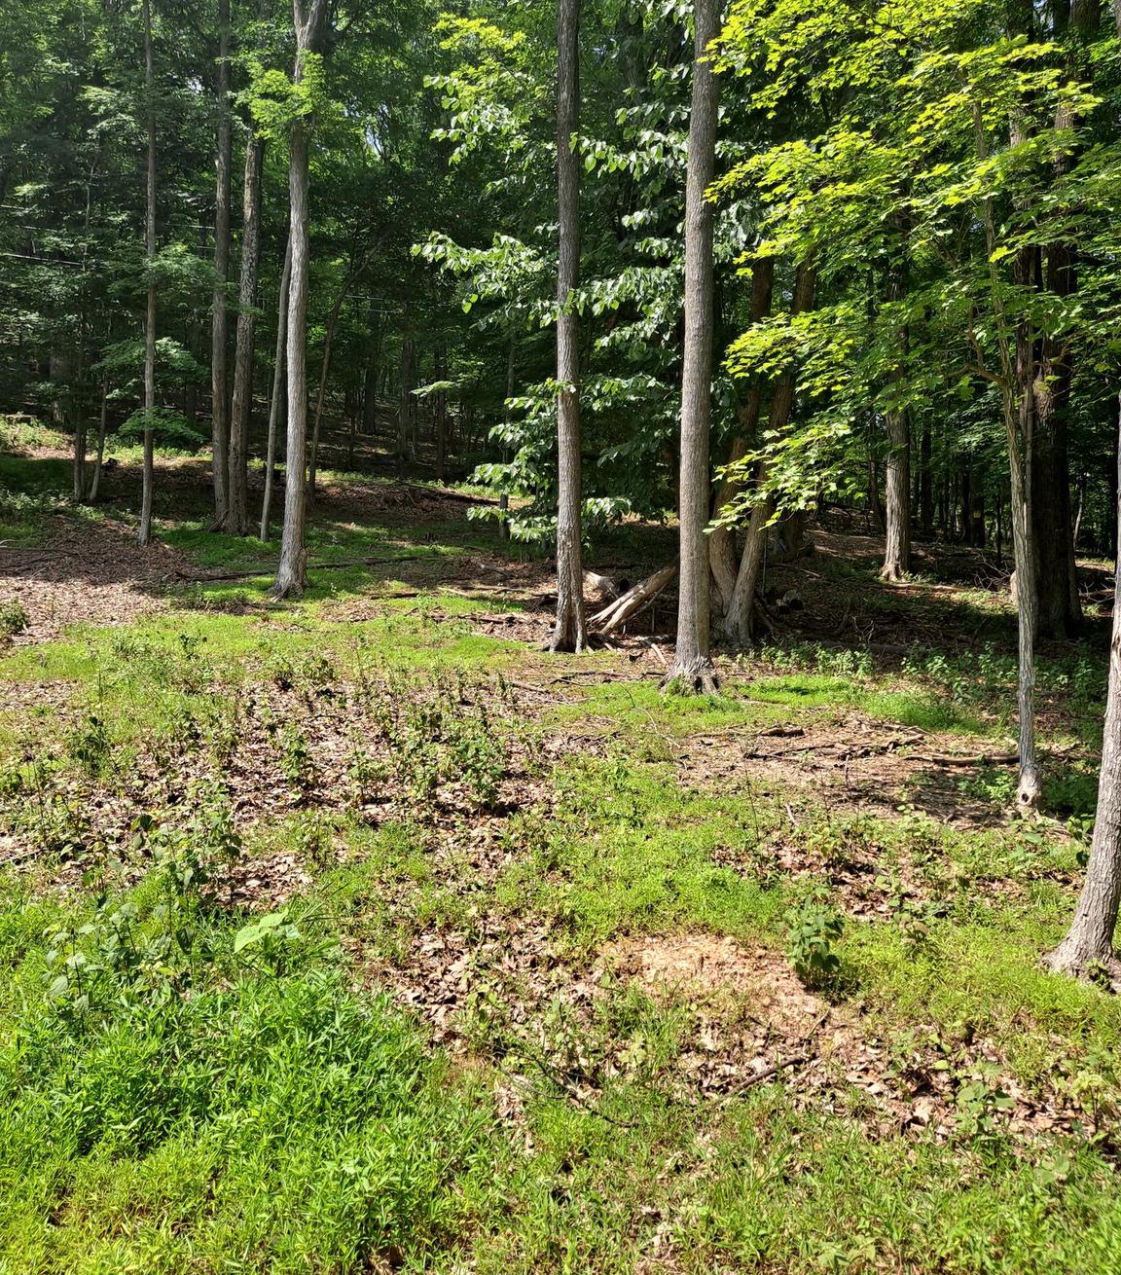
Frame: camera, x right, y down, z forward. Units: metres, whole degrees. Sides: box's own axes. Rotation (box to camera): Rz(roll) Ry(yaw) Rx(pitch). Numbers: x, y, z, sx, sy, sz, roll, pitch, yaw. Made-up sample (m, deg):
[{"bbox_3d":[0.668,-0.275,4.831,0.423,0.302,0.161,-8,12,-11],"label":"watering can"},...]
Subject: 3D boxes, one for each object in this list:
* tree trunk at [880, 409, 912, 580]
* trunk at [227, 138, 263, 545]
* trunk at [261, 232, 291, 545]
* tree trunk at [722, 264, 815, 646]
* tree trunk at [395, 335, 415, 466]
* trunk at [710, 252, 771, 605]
[{"bbox_3d":[6.641,-2.815,21.392,0.520,3.330,0.480,-1,4,0],"label":"tree trunk"},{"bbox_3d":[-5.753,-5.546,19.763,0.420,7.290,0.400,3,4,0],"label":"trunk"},{"bbox_3d":[-4.952,-4.325,18.830,0.250,5.250,0.220,6,4,0],"label":"trunk"},{"bbox_3d":[2.787,-2.365,14.139,0.480,5.000,0.450,8,4,0],"label":"tree trunk"},{"bbox_3d":[-4.443,-6.758,30.882,0.420,3.630,0.420,2,4,0],"label":"tree trunk"},{"bbox_3d":[2.444,-2.679,14.448,0.500,4.670,0.450,5,4,0],"label":"trunk"}]

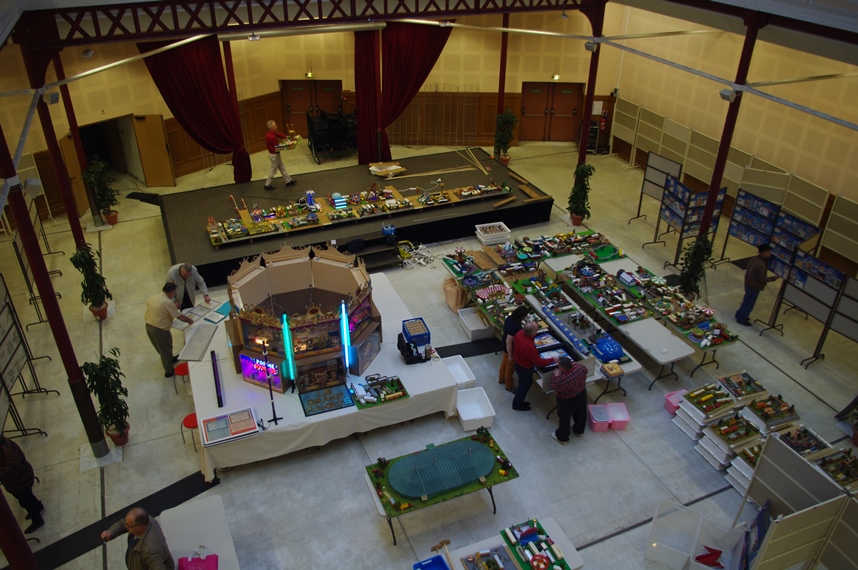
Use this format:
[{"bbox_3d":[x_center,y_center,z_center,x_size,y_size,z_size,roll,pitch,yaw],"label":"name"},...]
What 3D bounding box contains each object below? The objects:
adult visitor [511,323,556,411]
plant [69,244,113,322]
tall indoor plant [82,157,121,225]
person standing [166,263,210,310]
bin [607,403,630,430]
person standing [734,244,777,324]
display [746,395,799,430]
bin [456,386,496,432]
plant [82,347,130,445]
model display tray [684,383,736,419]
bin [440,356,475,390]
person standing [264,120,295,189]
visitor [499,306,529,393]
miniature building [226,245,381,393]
[{"bbox_3d":[1.747,1.312,10.647,0.660,1.680,0.500,-11,31,-19],"label":"adult visitor"},{"bbox_3d":[-6.526,-0.109,12.409,0.660,1.630,0.660,-12,33,-21],"label":"plant"},{"bbox_3d":[-8.128,-2.334,16.133,0.680,1.650,0.680,-12,33,-21],"label":"tall indoor plant"},{"bbox_3d":[-4.533,0.309,12.345,0.600,1.660,0.620,-11,31,-19],"label":"person standing"},{"bbox_3d":[3.110,2.183,10.634,0.330,0.210,0.430,-1,29,-3],"label":"bin"},{"bbox_3d":[6.710,-0.004,13.011,0.560,1.750,0.500,5,30,7],"label":"person standing"},{"bbox_3d":[5.312,1.916,9.870,0.610,0.150,0.500,-8,32,-16],"label":"display"},{"bbox_3d":[0.727,2.005,10.374,0.520,0.250,0.690,-7,31,-12],"label":"bin"},{"bbox_3d":[-4.665,1.717,9.484,0.520,1.500,0.520,-12,33,-21],"label":"plant"},{"bbox_3d":[4.419,1.779,10.077,0.660,0.150,0.500,-8,32,-16],"label":"model display tray"},{"bbox_3d":[0.449,1.601,10.935,0.520,0.370,0.700,-9,32,-17],"label":"bin"},{"bbox_3d":[-3.946,-3.443,16.991,0.800,1.780,0.560,-16,34,-27],"label":"person standing"},{"bbox_3d":[1.459,1.059,10.691,0.500,1.580,0.480,-12,33,-21],"label":"visitor"},{"bbox_3d":[-2.016,0.456,10.388,2.400,1.330,2.400,-12,33,-21],"label":"miniature building"}]

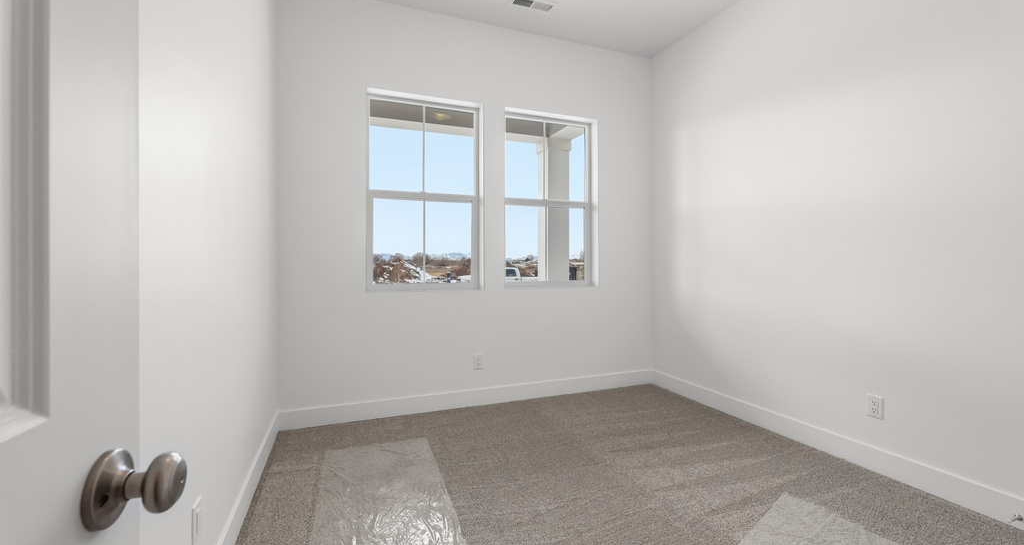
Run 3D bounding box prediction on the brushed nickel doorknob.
[{"bbox_3d":[-0.348,0.201,0.377,0.059,0.067,0.067,0,1,-18],"label":"brushed nickel doorknob"}]

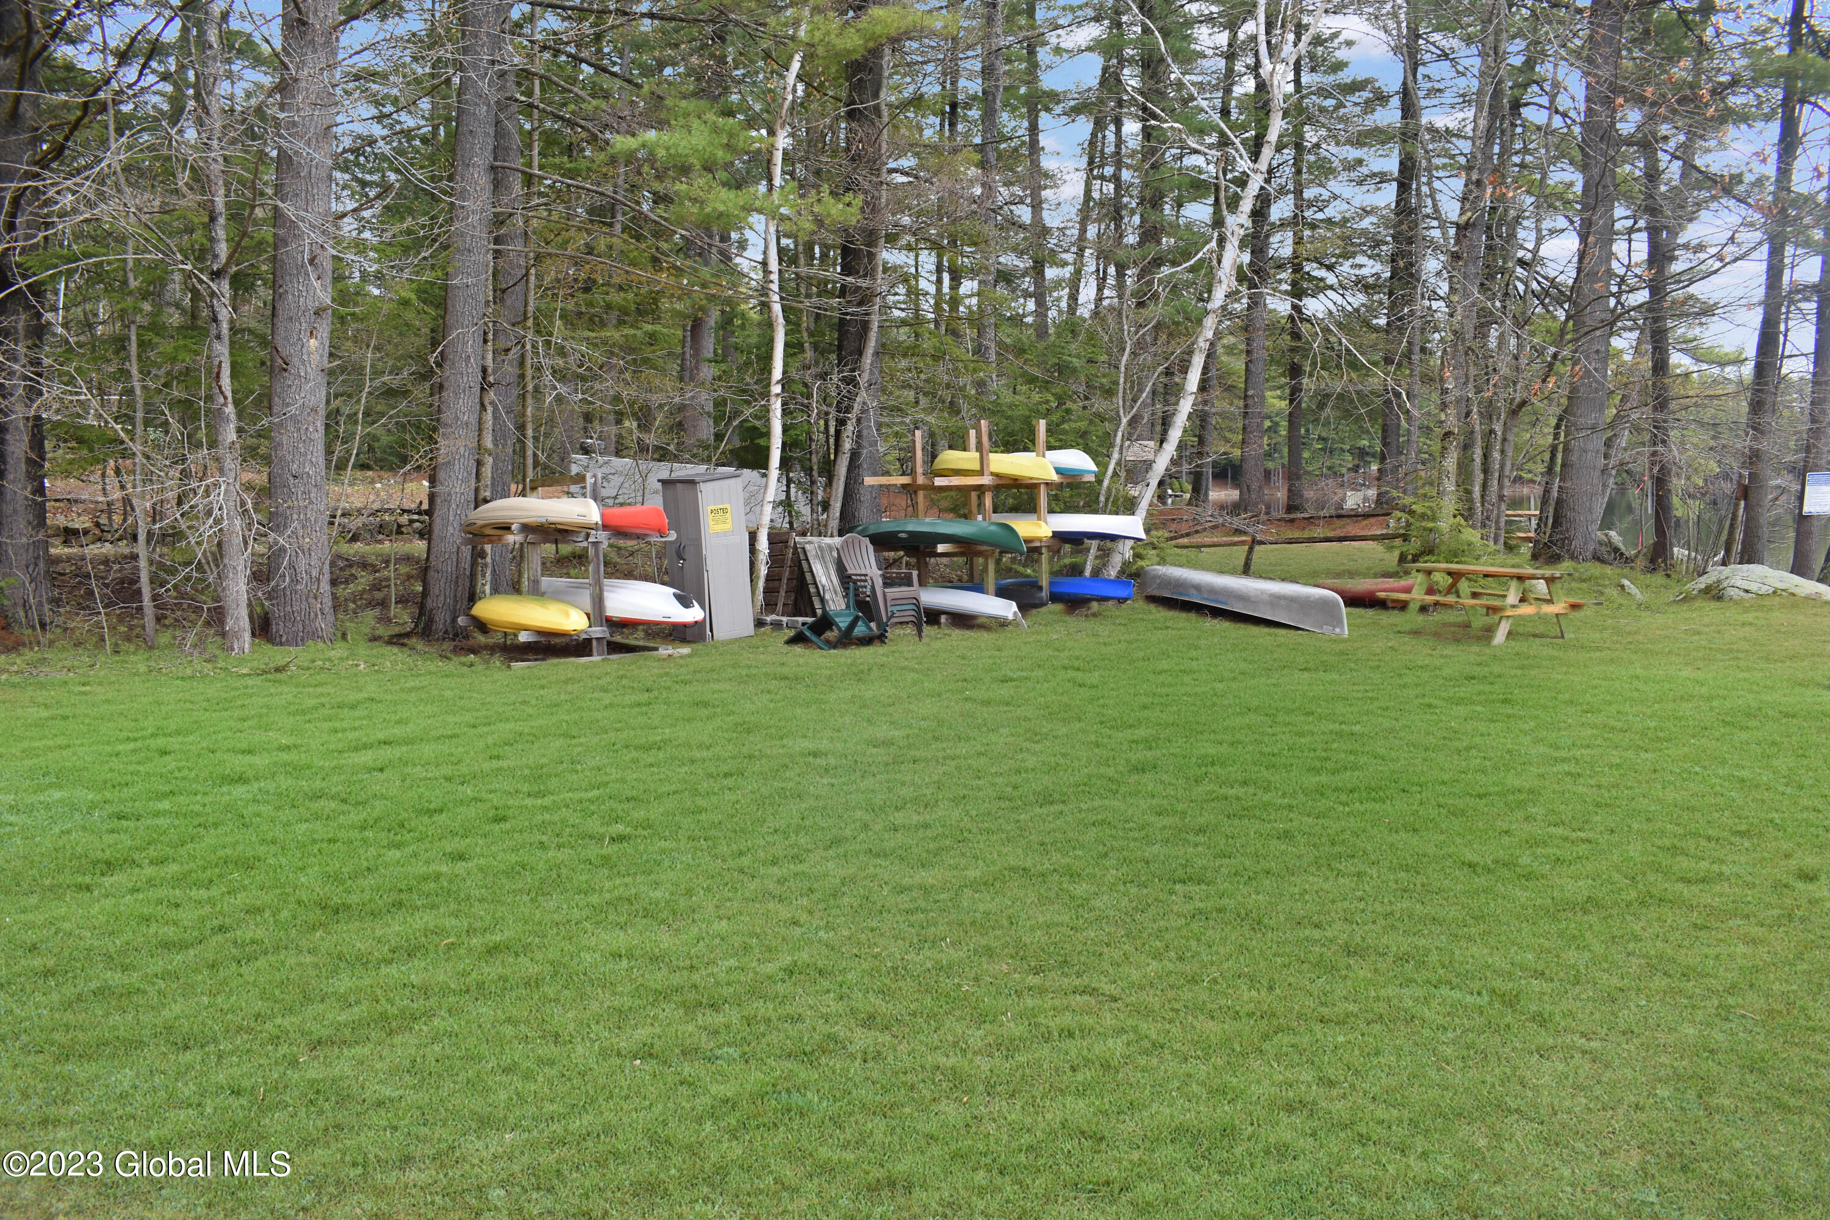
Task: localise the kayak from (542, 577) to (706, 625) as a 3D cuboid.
[{"bbox_3d":[-3.115,-0.114,14.552,0.800,0.380,3.600,-3,7,-32],"label":"kayak"}]

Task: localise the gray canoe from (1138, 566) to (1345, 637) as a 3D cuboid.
[{"bbox_3d":[4.184,-0.163,18.162,0.900,0.480,4.800,-2,6,-17],"label":"gray canoe"}]

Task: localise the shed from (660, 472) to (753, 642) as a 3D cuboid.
[{"bbox_3d":[-2.330,-0.605,15.363,0.660,1.820,0.780,-5,8,-43],"label":"shed"}]

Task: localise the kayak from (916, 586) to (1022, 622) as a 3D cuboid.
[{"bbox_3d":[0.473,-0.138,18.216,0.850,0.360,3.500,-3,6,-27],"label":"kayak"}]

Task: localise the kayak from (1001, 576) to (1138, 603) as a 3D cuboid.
[{"bbox_3d":[2.066,-0.297,19.027,0.700,0.340,3.100,-3,6,-27],"label":"kayak"}]

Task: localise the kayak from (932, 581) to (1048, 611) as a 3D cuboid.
[{"bbox_3d":[0.997,-0.252,19.083,0.700,0.360,3.000,-3,6,-27],"label":"kayak"}]

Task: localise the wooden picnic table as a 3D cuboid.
[{"bbox_3d":[6.720,-0.085,16.217,1.470,0.770,1.830,-3,6,-29],"label":"wooden picnic table"}]

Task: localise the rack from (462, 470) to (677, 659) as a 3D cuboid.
[{"bbox_3d":[-3.783,-0.562,14.818,1.750,1.860,2.150,-3,7,-32],"label":"rack"}]

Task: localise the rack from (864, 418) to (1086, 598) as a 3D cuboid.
[{"bbox_3d":[0.864,-1.352,19.338,2.450,2.450,2.200,-3,6,-27],"label":"rack"}]

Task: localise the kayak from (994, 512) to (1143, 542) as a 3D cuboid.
[{"bbox_3d":[2.118,-1.163,18.943,0.720,0.360,3.300,-3,6,-27],"label":"kayak"}]

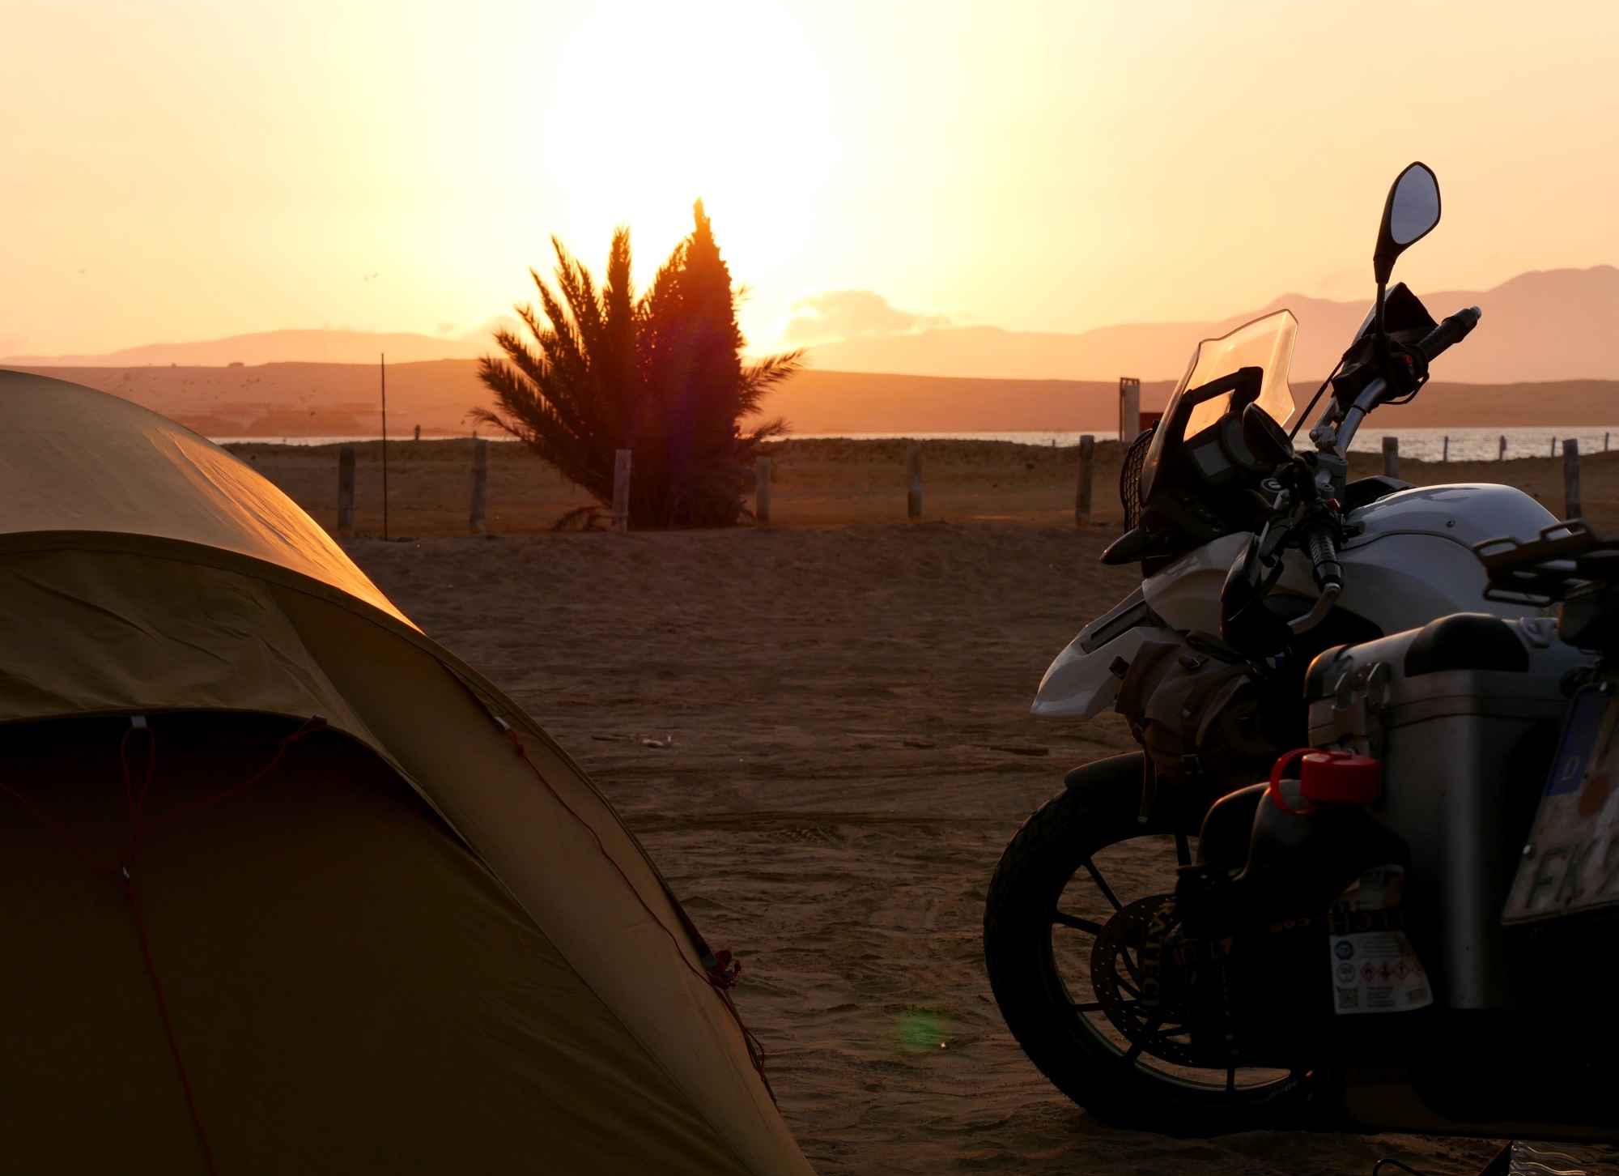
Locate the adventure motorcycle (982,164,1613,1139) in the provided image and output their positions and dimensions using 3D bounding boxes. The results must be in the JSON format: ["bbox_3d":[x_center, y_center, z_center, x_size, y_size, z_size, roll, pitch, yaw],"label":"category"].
[{"bbox_3d":[1.031,0.196,5.926,0.930,1.420,2.200,-11,8,-36],"label":"adventure motorcycle"}]

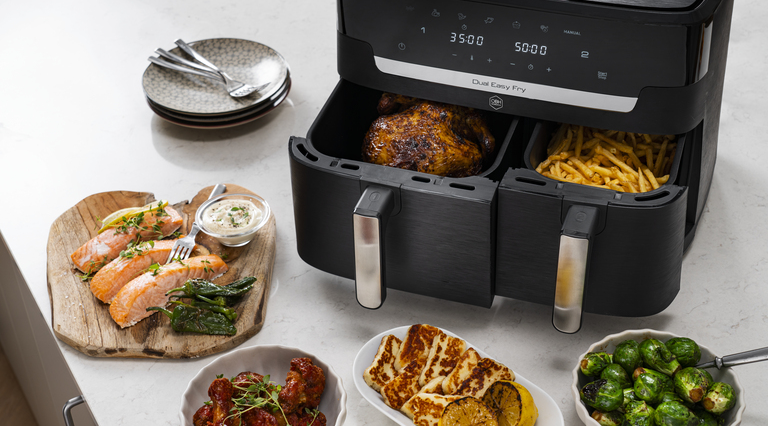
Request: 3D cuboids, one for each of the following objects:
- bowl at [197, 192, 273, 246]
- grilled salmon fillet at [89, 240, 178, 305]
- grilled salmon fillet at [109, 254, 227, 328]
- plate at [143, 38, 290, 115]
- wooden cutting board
[{"bbox_3d":[-0.160,0.014,1.234,0.077,0.029,0.077,-1,37,0],"label":"bowl"},{"bbox_3d":[-0.251,0.052,1.188,0.119,0.027,0.037,-28,45,-30],"label":"grilled salmon fillet"},{"bbox_3d":[-0.224,0.069,1.165,0.133,0.027,0.037,-29,46,-32],"label":"grilled salmon fillet"},{"bbox_3d":[-0.213,-0.168,1.470,0.184,0.021,0.184,-1,37,0],"label":"plate"},{"bbox_3d":[-0.236,0.059,1.214,0.247,0.017,0.270,-3,38,-3],"label":"wooden cutting board"}]

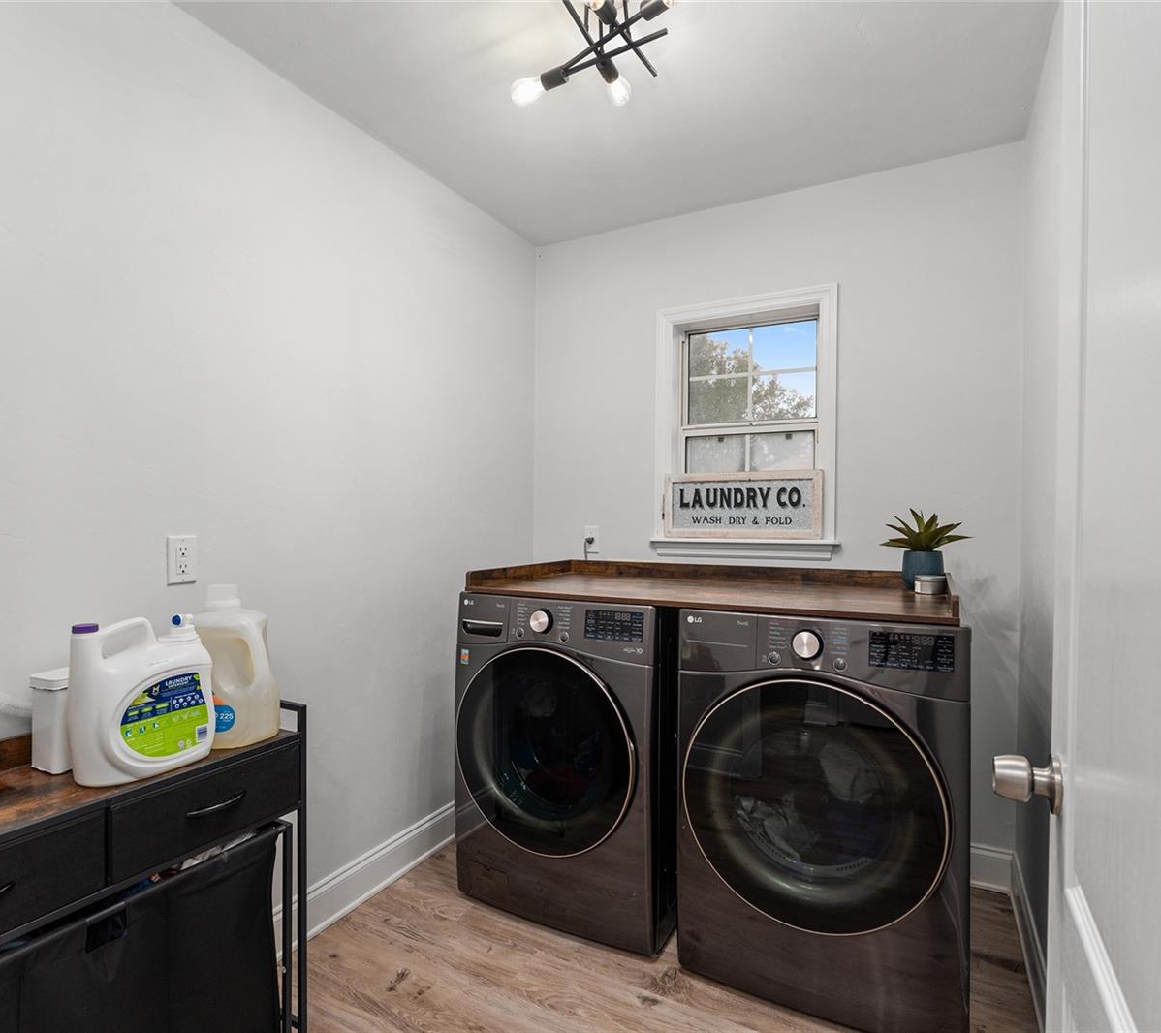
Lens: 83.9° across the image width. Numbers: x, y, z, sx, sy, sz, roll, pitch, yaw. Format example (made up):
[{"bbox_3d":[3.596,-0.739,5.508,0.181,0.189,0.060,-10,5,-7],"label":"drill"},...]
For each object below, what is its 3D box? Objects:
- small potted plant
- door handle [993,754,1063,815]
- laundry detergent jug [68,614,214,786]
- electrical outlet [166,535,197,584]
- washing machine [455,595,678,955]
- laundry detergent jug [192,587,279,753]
[{"bbox_3d":[1.046,0.108,1.976,0.268,0.250,0.262,0,1,28],"label":"small potted plant"},{"bbox_3d":[0.507,0.301,0.740,0.062,0.067,0.067,0,1,28],"label":"door handle"},{"bbox_3d":[-0.857,0.346,1.291,0.157,0.283,0.257,0,1,33],"label":"laundry detergent jug"},{"bbox_3d":[-0.969,0.105,1.571,0.009,0.115,0.070,0,1,28],"label":"electrical outlet"},{"bbox_3d":[0.083,0.737,2.254,0.686,0.985,0.765,0,1,28],"label":"washing machine"},{"bbox_3d":[-0.796,0.320,1.456,0.235,0.332,0.168,0,1,13],"label":"laundry detergent jug"}]

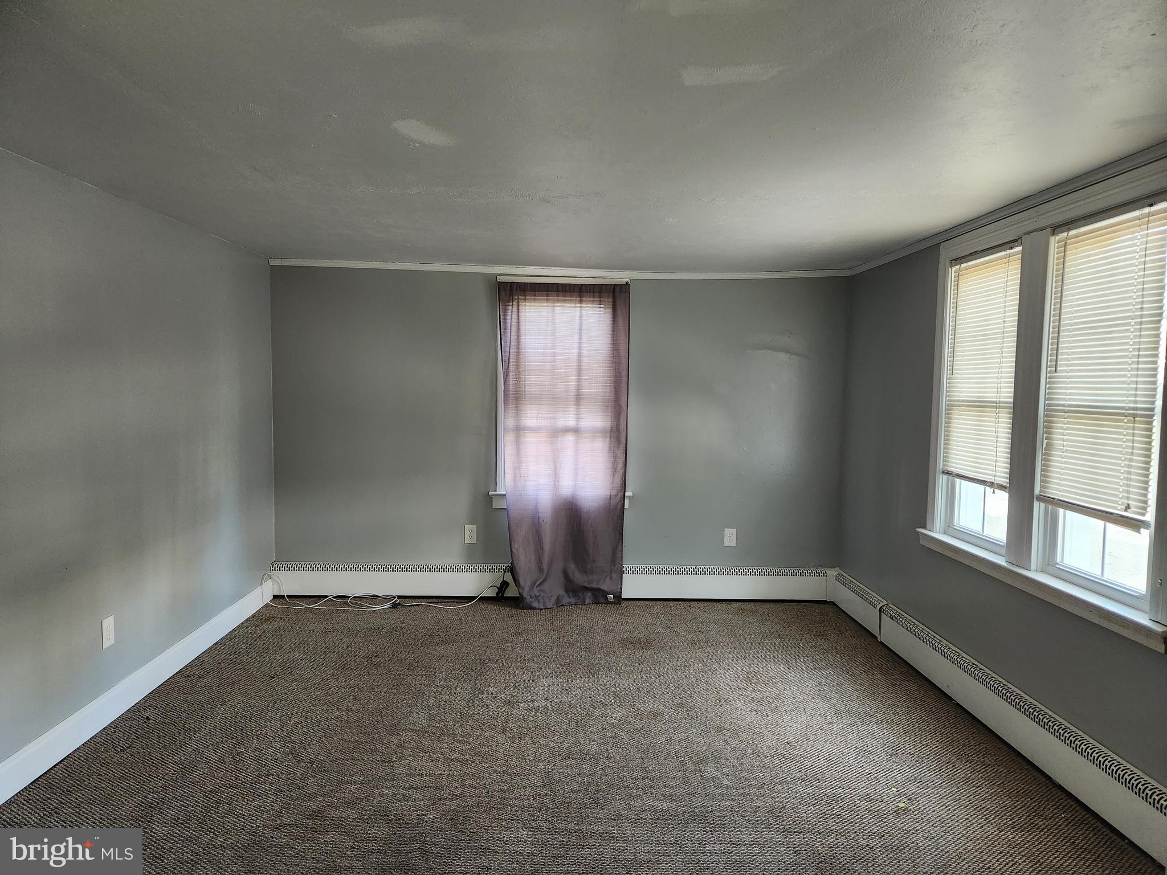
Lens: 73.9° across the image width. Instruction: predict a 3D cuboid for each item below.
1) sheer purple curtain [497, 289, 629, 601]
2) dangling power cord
[{"bbox_3d":[-0.130,0.043,4.828,0.833,2.018,0.181,1,4,-2],"label":"sheer purple curtain"},{"bbox_3d":[-1.217,0.941,4.804,1.476,0.201,0.251,1,4,-2],"label":"dangling power cord"}]

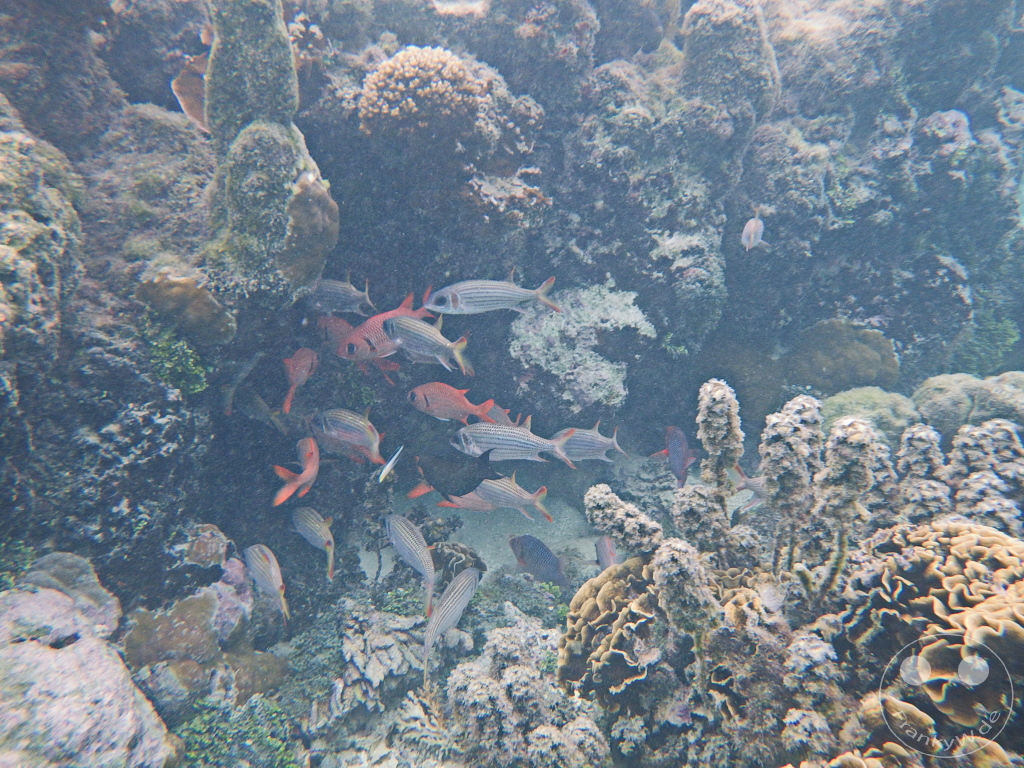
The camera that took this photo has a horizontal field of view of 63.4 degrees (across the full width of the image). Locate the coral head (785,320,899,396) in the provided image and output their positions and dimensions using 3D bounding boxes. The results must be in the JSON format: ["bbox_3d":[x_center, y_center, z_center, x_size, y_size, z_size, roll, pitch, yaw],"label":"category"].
[{"bbox_3d":[0.912,-0.065,2.300,0.300,0.200,0.240,3,13,14],"label":"coral head"}]

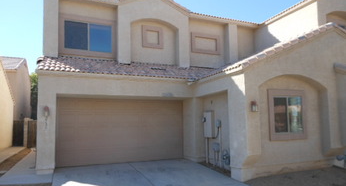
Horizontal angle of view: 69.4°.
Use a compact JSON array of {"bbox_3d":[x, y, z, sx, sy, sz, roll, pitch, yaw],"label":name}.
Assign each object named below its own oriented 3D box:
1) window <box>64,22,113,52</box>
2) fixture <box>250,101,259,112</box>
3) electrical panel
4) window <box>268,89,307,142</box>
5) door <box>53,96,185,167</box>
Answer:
[{"bbox_3d":[-3.302,-2.198,9.868,1.820,1.150,0.100,1,-6,-21],"label":"window"},{"bbox_3d":[2.170,0.359,6.674,0.170,0.300,0.180,1,-6,-21],"label":"fixture"},{"bbox_3d":[1.270,1.118,8.789,0.180,0.890,0.500,1,-6,-21],"label":"electrical panel"},{"bbox_3d":[3.466,0.664,7.499,1.380,1.480,0.100,1,-6,-21],"label":"window"},{"bbox_3d":[-1.845,1.468,9.709,4.870,2.460,0.080,1,-6,-21],"label":"door"}]

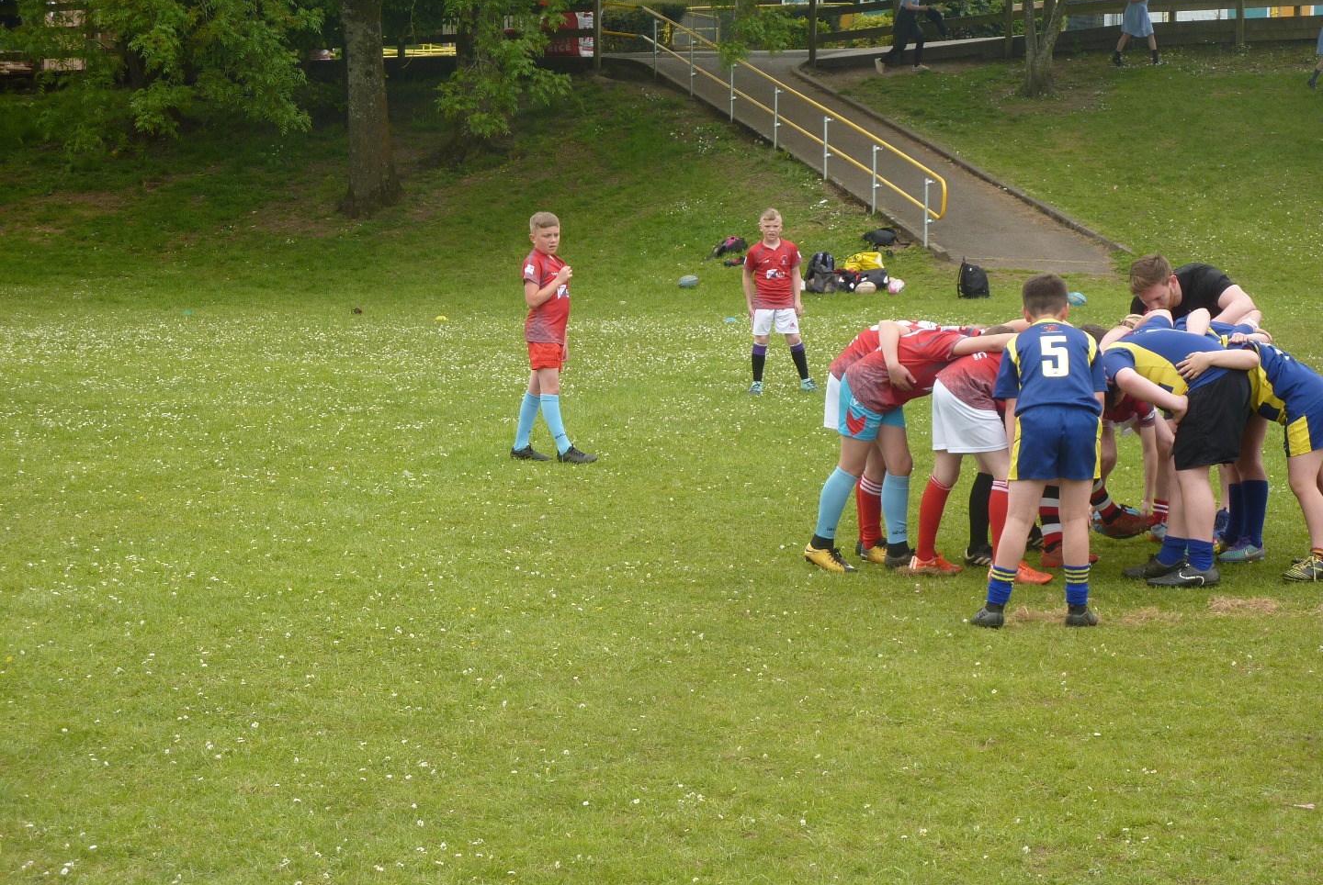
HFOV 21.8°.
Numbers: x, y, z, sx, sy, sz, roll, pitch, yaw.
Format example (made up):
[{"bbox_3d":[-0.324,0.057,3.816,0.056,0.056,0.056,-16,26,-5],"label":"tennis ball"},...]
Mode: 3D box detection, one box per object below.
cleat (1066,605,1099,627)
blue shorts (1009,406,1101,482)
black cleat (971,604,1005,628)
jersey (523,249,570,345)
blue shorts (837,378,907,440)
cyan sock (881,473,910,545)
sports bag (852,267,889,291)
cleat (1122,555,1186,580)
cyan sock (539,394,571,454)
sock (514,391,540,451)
[{"bbox_3d":[1.501,0.617,12.260,0.090,0.085,0.240,2,5,24],"label":"cleat"},{"bbox_3d":[1.418,-0.002,12.400,0.335,0.300,0.250,1,5,8],"label":"blue shorts"},{"bbox_3d":[1.268,0.678,13.400,0.088,0.095,0.235,-1,5,-21],"label":"black cleat"},{"bbox_3d":[-0.665,-0.837,19.750,0.250,0.560,0.380,3,5,31],"label":"jersey"},{"bbox_3d":[0.871,-0.162,14.030,0.260,0.290,0.310,17,8,13],"label":"blue shorts"},{"bbox_3d":[0.958,0.272,14.050,0.115,0.290,0.100,1,5,18],"label":"cyan sock"},{"bbox_3d":[2.707,-2.117,44.600,0.500,0.300,0.290,0,4,3],"label":"sports bag"},{"bbox_3d":[1.958,0.493,13.620,0.275,0.100,0.100,1,4,10],"label":"cleat"},{"bbox_3d":[-0.610,-0.107,19.800,0.120,0.350,0.105,-12,4,19],"label":"cyan sock"},{"bbox_3d":[-0.759,-0.120,19.500,0.115,0.330,0.100,17,12,26],"label":"sock"}]

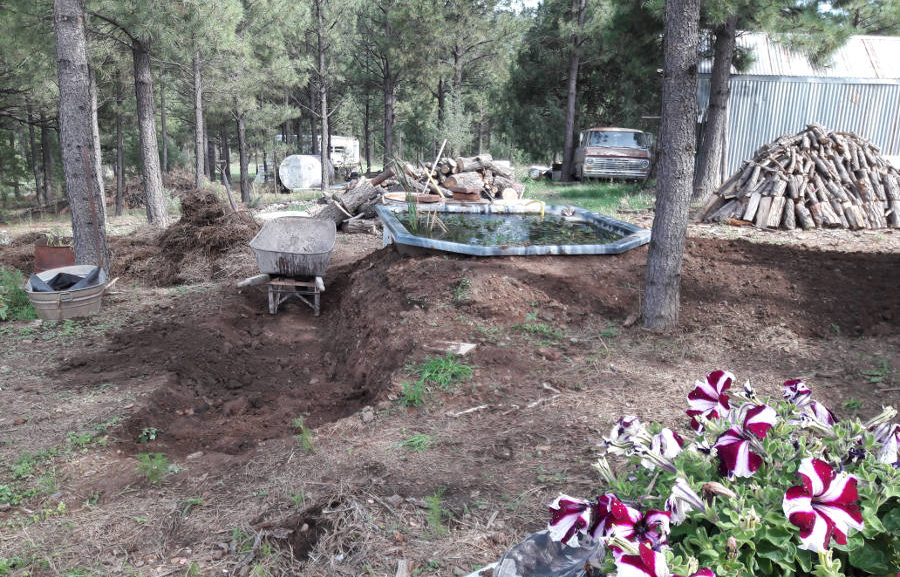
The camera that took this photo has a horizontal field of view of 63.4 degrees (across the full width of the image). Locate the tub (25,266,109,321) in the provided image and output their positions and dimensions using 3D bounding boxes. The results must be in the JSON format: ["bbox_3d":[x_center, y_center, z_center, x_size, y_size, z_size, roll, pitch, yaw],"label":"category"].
[{"bbox_3d":[-3.209,0.029,6.100,0.600,0.270,0.600,-6,21,-28],"label":"tub"}]

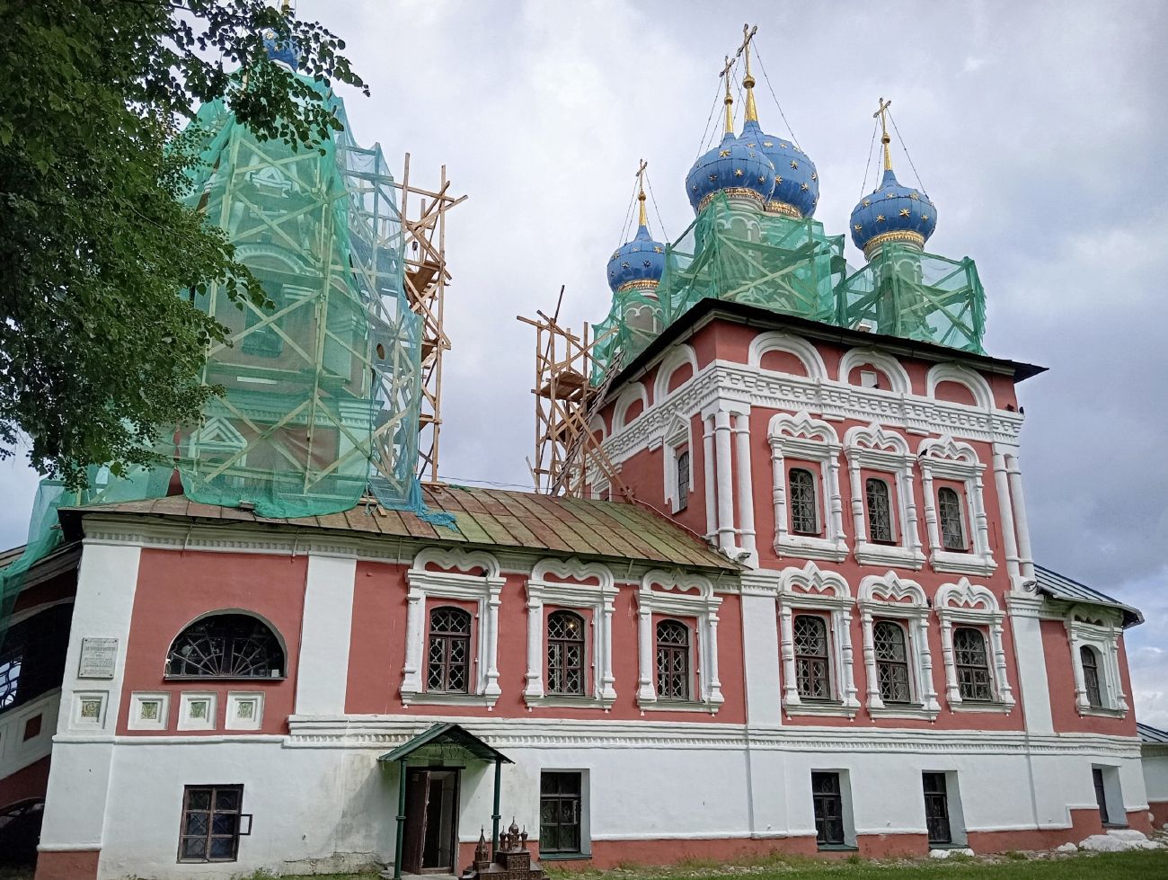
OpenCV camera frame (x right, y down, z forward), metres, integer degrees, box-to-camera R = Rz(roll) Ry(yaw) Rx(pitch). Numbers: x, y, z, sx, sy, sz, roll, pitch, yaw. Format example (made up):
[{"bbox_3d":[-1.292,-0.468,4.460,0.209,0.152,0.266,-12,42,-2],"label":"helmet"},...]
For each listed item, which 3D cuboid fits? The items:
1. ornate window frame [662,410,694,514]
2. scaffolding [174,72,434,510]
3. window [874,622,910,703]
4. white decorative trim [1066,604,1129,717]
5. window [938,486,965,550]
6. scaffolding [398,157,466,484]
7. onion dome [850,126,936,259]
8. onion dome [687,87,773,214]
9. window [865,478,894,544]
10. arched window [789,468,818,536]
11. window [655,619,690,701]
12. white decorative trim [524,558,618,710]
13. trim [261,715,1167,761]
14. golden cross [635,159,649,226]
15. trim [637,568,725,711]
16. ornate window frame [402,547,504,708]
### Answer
[{"bbox_3d":[2.666,0.595,26.520,0.380,2.890,1.720,7,-19,-20],"label":"ornate window frame"},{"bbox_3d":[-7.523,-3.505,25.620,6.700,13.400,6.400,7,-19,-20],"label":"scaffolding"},{"bbox_3d":[7.515,5.400,23.060,0.932,1.960,0.200,8,-20,-21],"label":"window"},{"bbox_3d":[14.911,6.491,27.548,2.272,3.313,0.404,8,-20,-22],"label":"white decorative trim"},{"bbox_3d":[9.737,2.079,25.093,0.680,1.684,0.200,8,-20,-21],"label":"window"},{"bbox_3d":[-5.023,-3.317,28.387,1.900,10.000,2.600,7,-19,-20],"label":"scaffolding"},{"bbox_3d":[10.462,-8.416,32.180,2.840,4.800,2.800,7,-19,-20],"label":"onion dome"},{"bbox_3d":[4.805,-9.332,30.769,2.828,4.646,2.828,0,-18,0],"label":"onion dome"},{"bbox_3d":[7.889,1.891,25.494,0.900,1.740,0.200,7,-19,-20],"label":"window"},{"bbox_3d":[5.681,1.601,24.682,0.900,1.740,0.200,7,-19,-20],"label":"arched window"},{"bbox_3d":[2.157,5.220,22.557,0.909,1.889,0.253,8,-20,-22],"label":"window"},{"bbox_3d":[-0.275,4.353,21.451,2.323,3.454,0.384,8,-20,-22],"label":"white decorative trim"},{"bbox_3d":[5.046,7.217,22.819,23.836,0.687,0.424,8,-20,-22],"label":"trim"},{"bbox_3d":[2.288,-9.715,37.145,0.320,3.010,0.960,7,-19,-20],"label":"golden cross"},{"bbox_3d":[2.262,4.762,22.453,2.353,3.434,0.384,8,-20,-22],"label":"trim"},{"bbox_3d":[-2.800,4.058,20.523,2.240,3.370,0.400,7,-19,-20],"label":"ornate window frame"}]

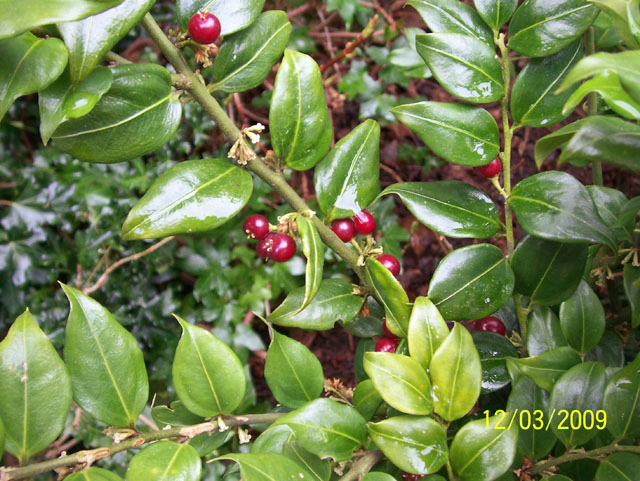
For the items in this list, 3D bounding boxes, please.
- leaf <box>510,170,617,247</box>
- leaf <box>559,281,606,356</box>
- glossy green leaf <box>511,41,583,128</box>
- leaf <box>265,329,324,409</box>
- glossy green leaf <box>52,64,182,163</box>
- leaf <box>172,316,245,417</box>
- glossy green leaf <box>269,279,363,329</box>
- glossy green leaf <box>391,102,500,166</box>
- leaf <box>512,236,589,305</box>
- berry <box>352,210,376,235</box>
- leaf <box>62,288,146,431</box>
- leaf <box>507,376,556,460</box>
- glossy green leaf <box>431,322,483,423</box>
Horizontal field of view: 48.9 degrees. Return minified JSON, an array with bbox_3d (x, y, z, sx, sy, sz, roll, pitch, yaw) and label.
[{"bbox_3d":[0.084,-0.008,0.241,0.039,0.008,0.025,27,69,4],"label":"leaf"},{"bbox_3d":[0.125,0.037,0.335,0.021,0.007,0.035,1,84,-6],"label":"leaf"},{"bbox_3d":[0.101,-0.069,0.305,0.023,0.008,0.055,36,70,8],"label":"glossy green leaf"},{"bbox_3d":[-0.012,0.050,0.275,0.021,0.037,0.006,-33,16,-10],"label":"leaf"},{"bbox_3d":[-0.068,-0.042,0.237,0.045,0.009,0.028,-20,75,-6],"label":"glossy green leaf"},{"bbox_3d":[-0.036,0.038,0.215,0.021,0.006,0.035,-25,67,-15],"label":"leaf"},{"bbox_3d":[-0.002,0.028,0.295,0.041,0.008,0.019,-13,61,-8],"label":"glossy green leaf"},{"bbox_3d":[0.042,-0.036,0.235,0.039,0.008,0.020,21,72,11],"label":"glossy green leaf"},{"bbox_3d":[0.093,0.011,0.283,0.030,0.006,0.035,31,90,9],"label":"leaf"},{"bbox_3d":[0.017,-0.007,0.270,0.009,0.009,0.009,0,41,0],"label":"berry"},{"bbox_3d":[-0.066,0.034,0.210,0.022,0.008,0.050,-29,76,-11],"label":"leaf"},{"bbox_3d":[0.076,0.062,0.250,0.018,0.006,0.033,4,73,1],"label":"leaf"},{"bbox_3d":[0.040,0.039,0.210,0.016,0.006,0.030,8,72,-4],"label":"glossy green leaf"}]

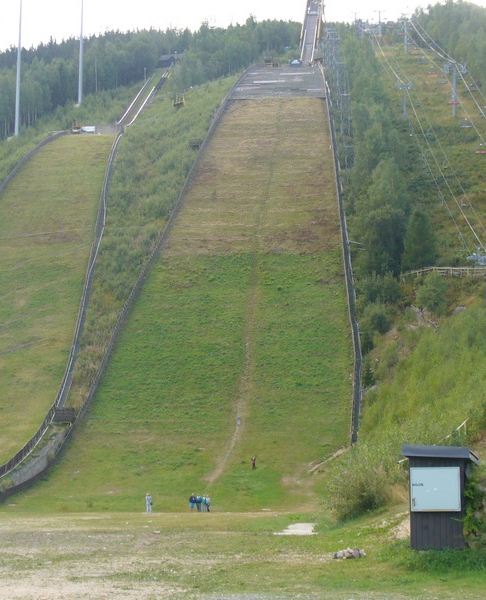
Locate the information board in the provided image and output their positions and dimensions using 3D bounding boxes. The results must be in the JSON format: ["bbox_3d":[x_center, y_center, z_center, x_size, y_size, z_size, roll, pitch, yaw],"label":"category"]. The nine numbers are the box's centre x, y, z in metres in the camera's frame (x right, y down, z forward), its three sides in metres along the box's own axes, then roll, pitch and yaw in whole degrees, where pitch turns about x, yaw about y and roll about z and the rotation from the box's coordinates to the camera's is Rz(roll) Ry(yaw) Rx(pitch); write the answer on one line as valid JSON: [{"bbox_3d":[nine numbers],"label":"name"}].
[{"bbox_3d":[4.132,4.059,29.738,1.060,0.940,0.080,-2,-9,13],"label":"information board"}]

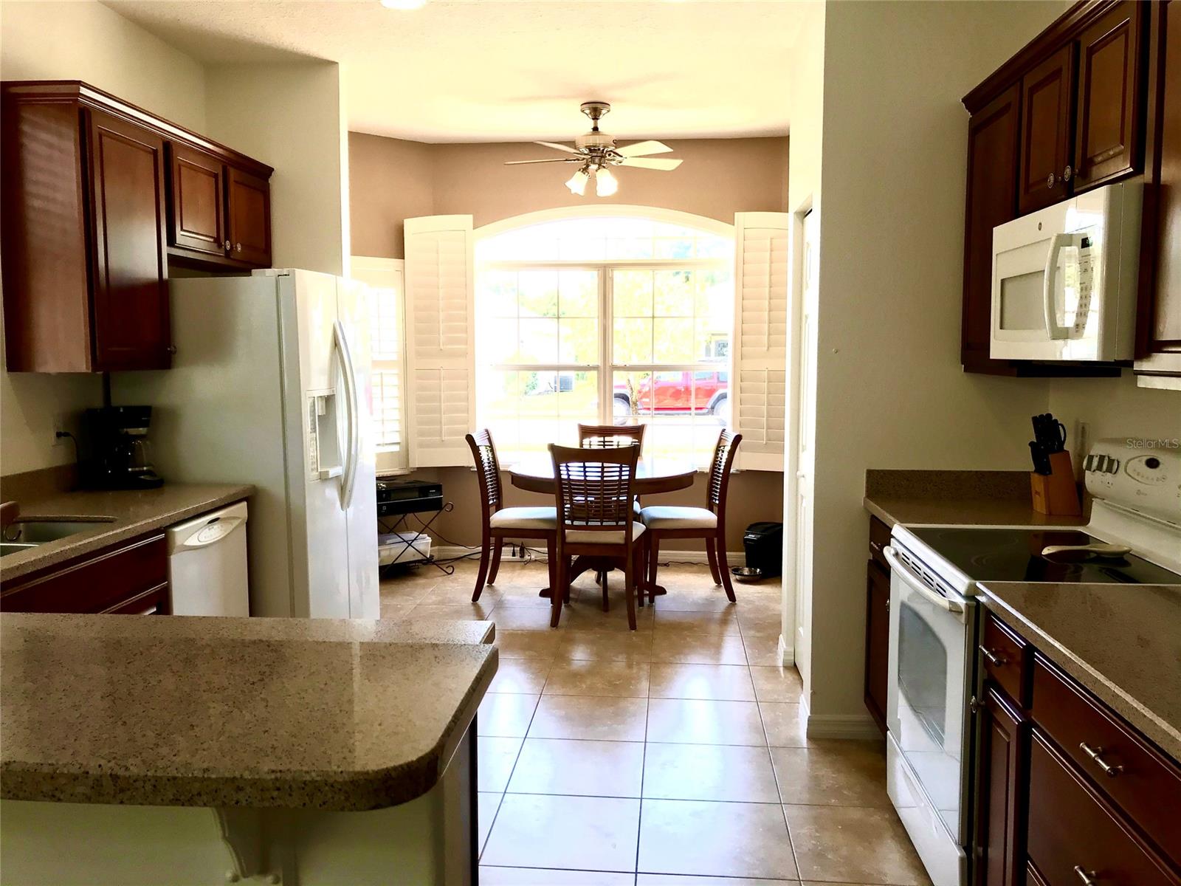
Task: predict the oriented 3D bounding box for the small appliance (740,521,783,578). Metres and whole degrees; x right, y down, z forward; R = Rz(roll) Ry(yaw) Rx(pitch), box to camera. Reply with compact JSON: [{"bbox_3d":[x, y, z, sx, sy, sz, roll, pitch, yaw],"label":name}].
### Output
[{"bbox_3d":[1.194,0.684,6.326,0.210,0.350,0.330,5,8,44],"label":"small appliance"}]

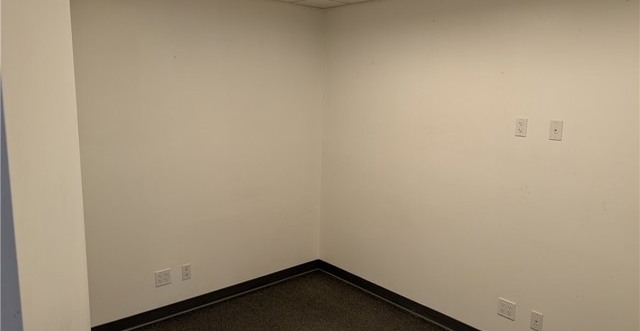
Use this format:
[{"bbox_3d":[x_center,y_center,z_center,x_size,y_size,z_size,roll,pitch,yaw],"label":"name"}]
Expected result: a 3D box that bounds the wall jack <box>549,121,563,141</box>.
[{"bbox_3d":[1.368,-0.202,2.575,0.010,0.116,0.071,-8,13,-41],"label":"wall jack"}]

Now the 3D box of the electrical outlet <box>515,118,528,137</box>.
[{"bbox_3d":[1.234,-0.233,2.724,0.010,0.116,0.071,-8,13,-41],"label":"electrical outlet"}]

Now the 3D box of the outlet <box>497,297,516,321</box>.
[{"bbox_3d":[1.225,0.946,2.919,0.010,0.116,0.117,-8,13,-41],"label":"outlet"}]

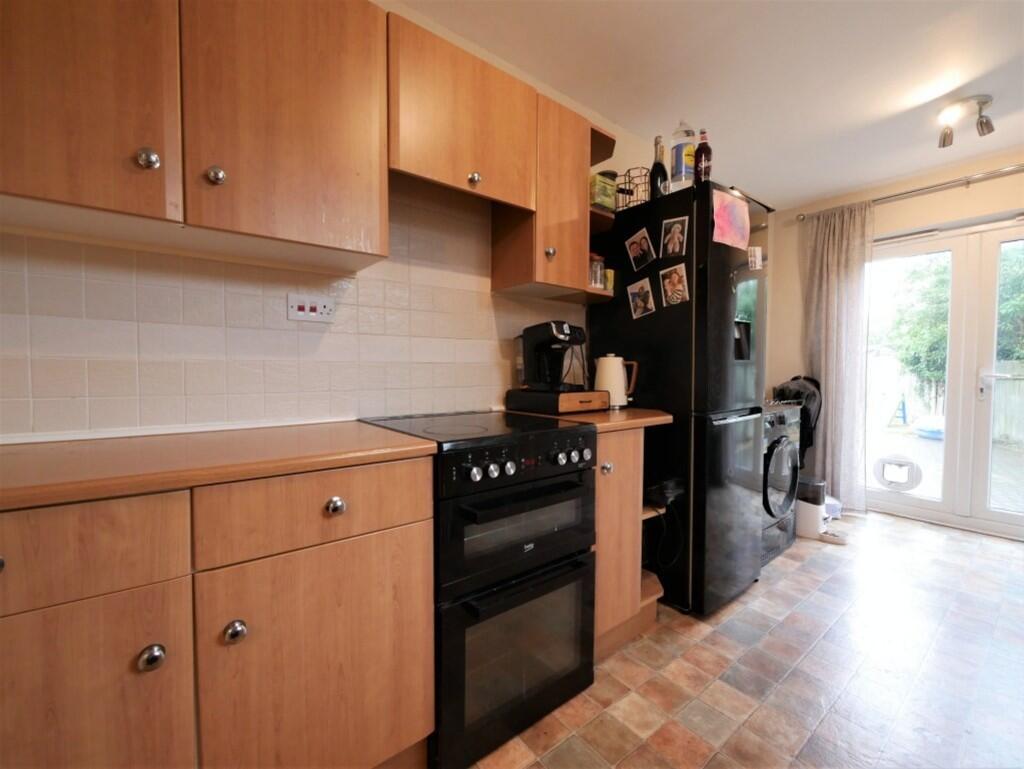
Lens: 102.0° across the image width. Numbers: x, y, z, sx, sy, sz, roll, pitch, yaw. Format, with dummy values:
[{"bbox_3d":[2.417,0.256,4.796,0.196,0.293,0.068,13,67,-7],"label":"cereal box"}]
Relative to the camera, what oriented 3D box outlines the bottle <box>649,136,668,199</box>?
[{"bbox_3d":[0.691,-1.013,1.962,0.085,0.315,0.085,-2,3,-37],"label":"bottle"}]

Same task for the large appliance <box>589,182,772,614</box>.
[{"bbox_3d":[0.858,0.070,2.185,0.590,1.867,0.652,-2,3,-37],"label":"large appliance"}]

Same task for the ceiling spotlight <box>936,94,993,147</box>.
[{"bbox_3d":[2.338,-1.357,2.133,0.130,0.170,0.210,-2,3,-37],"label":"ceiling spotlight"}]

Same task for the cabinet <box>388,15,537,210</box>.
[{"bbox_3d":[-0.230,-0.902,1.551,0.581,0.464,0.305,-2,3,-37],"label":"cabinet"}]

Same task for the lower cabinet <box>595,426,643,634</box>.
[{"bbox_3d":[0.218,0.518,1.755,0.293,0.714,0.575,-2,3,-37],"label":"lower cabinet"}]

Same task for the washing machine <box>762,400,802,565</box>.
[{"bbox_3d":[1.391,0.556,2.648,0.600,0.865,0.580,-2,3,-37],"label":"washing machine"}]

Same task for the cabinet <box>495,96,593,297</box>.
[{"bbox_3d":[0.126,-0.775,1.828,0.305,0.736,0.305,-2,3,-37],"label":"cabinet"}]

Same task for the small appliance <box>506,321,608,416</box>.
[{"bbox_3d":[0.210,-0.077,1.869,0.335,0.385,0.310,-2,3,-42],"label":"small appliance"}]

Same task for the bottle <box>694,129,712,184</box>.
[{"bbox_3d":[0.832,-0.980,1.805,0.067,0.258,0.067,-2,3,-37],"label":"bottle"}]

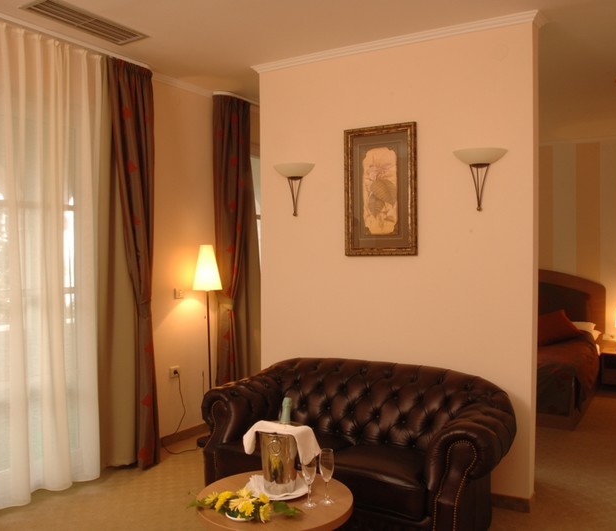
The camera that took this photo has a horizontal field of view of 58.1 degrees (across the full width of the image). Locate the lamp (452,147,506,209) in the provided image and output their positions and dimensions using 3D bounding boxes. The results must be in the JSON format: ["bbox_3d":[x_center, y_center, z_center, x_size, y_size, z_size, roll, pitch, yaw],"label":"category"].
[{"bbox_3d":[0.970,-0.478,3.123,0.288,0.355,0.150,1,1,28],"label":"lamp"}]

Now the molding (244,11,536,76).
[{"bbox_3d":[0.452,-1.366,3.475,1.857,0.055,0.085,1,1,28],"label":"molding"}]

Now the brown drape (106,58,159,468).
[{"bbox_3d":[-1.242,0.022,3.934,0.190,2.790,0.350,1,2,33],"label":"brown drape"}]

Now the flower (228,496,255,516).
[{"bbox_3d":[-0.244,0.899,2.070,0.100,0.058,0.075,0,1,3],"label":"flower"}]

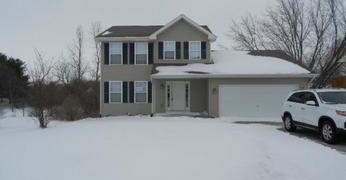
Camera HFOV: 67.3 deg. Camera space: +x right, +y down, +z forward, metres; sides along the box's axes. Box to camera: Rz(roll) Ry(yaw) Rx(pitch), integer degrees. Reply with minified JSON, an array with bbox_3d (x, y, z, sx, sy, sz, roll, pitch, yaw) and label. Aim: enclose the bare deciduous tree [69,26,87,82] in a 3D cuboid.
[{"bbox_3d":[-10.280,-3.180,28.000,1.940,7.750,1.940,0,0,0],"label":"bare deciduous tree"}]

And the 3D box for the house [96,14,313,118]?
[{"bbox_3d":[1.870,-1.750,20.900,13.800,7.000,9.400,0,0,0],"label":"house"}]

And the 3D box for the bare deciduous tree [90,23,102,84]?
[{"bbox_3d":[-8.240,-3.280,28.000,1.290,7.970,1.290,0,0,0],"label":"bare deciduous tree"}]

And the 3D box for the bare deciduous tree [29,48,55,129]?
[{"bbox_3d":[-6.570,-0.070,13.000,1.300,4.000,1.300,0,0,0],"label":"bare deciduous tree"}]

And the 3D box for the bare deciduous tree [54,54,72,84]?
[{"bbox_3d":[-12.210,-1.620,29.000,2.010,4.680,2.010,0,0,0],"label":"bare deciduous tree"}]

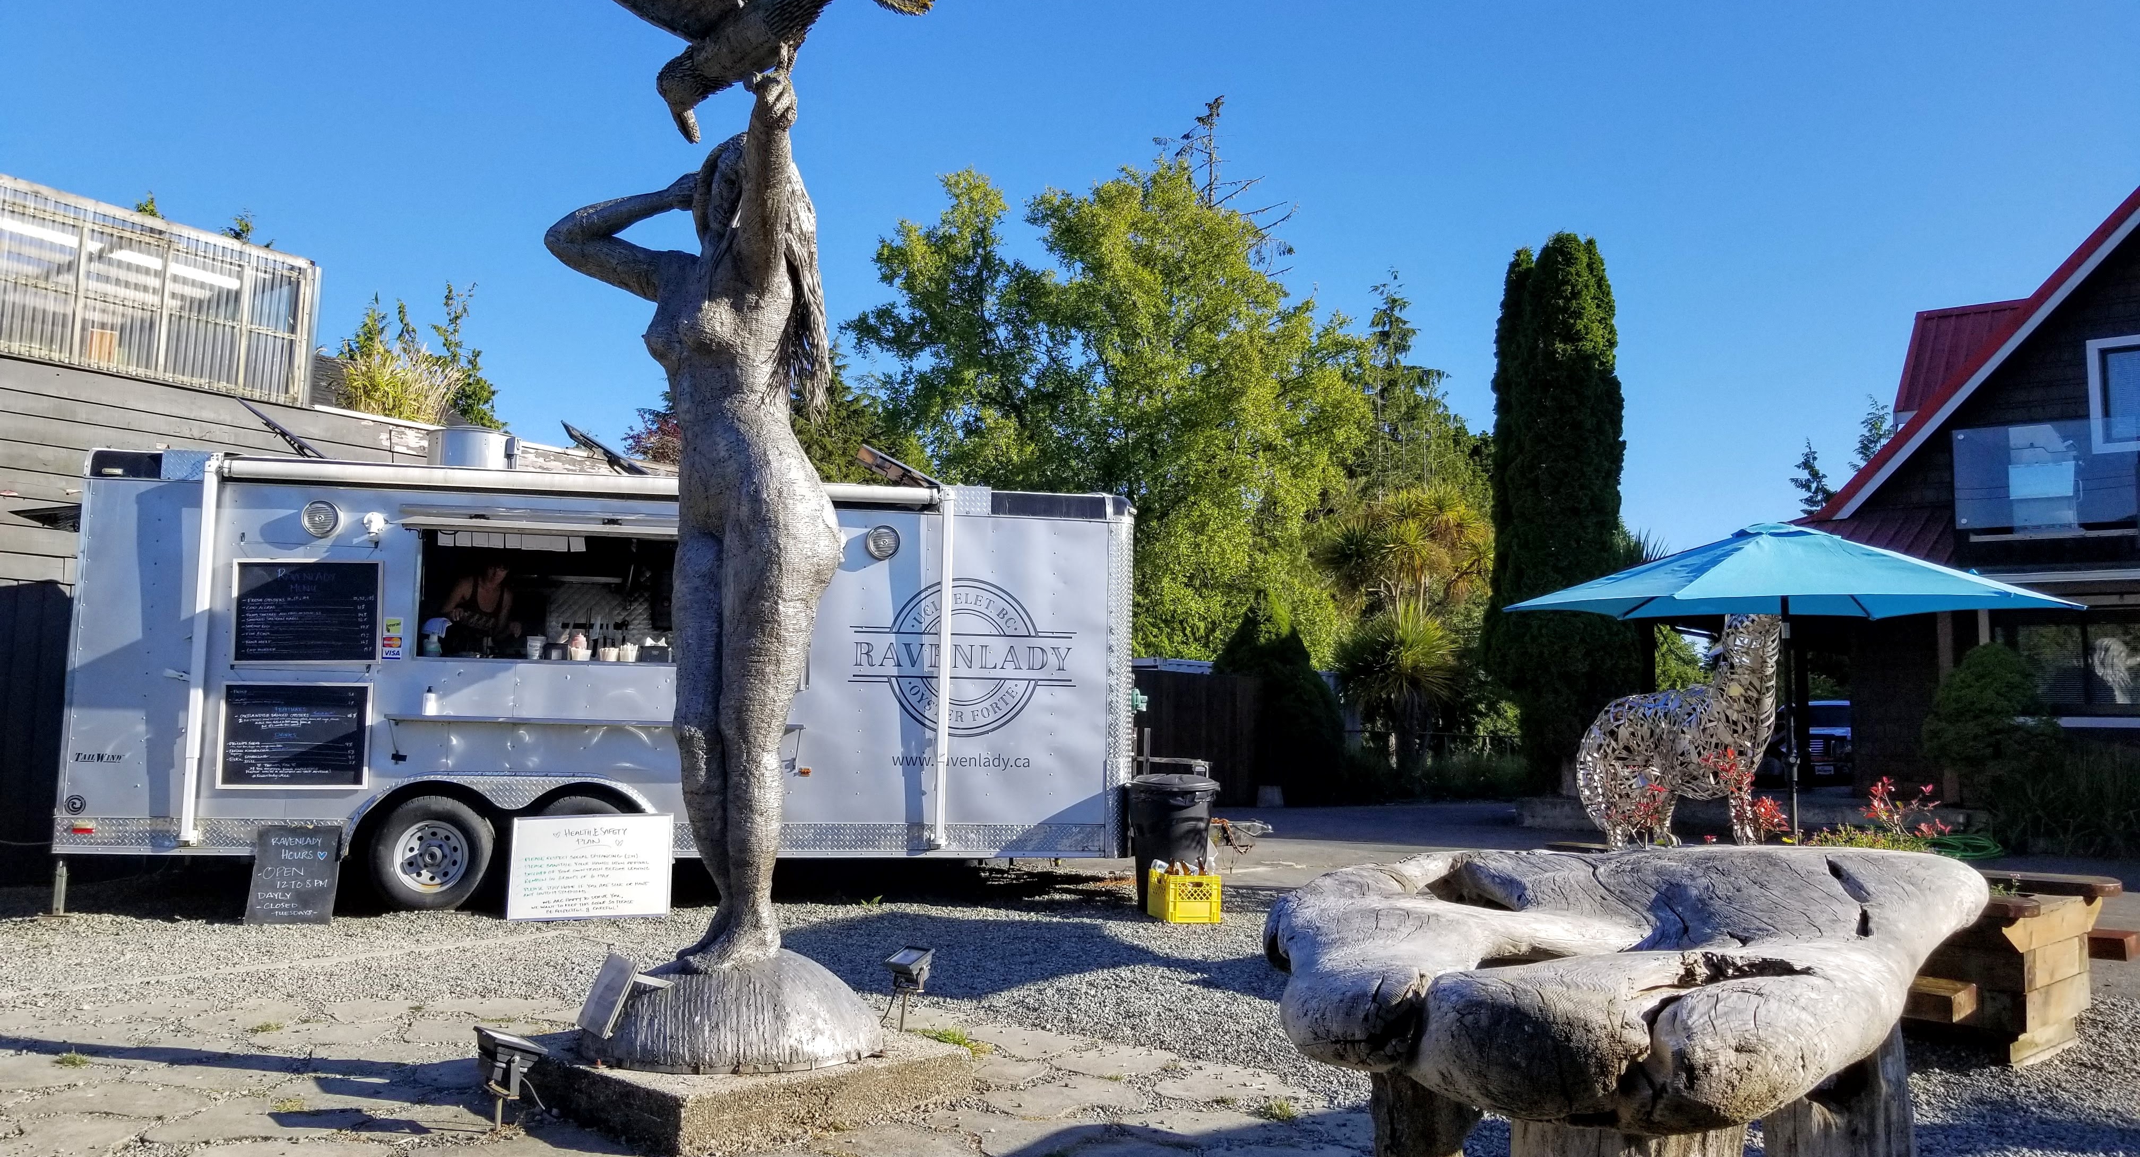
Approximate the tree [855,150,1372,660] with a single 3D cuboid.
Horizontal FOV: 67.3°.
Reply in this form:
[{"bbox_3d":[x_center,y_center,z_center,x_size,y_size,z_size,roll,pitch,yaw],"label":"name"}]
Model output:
[{"bbox_3d":[0.675,-1.906,26.578,8.700,10.628,7.500,0,-5,0],"label":"tree"}]

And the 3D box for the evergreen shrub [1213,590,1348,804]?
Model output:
[{"bbox_3d":[2.600,1.468,19.894,1.700,2.675,1.700,0,-5,0],"label":"evergreen shrub"}]

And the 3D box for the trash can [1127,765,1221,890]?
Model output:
[{"bbox_3d":[0.620,1.626,9.716,0.600,0.850,0.600,0,-5,0],"label":"trash can"}]

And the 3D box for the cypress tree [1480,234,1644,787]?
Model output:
[{"bbox_3d":[6.361,-0.875,20.712,2.150,7.251,2.000,0,-5,0],"label":"cypress tree"}]

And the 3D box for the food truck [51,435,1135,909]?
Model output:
[{"bbox_3d":[-2.873,0.691,10.922,6.100,2.750,2.500,2,-6,-11],"label":"food truck"}]

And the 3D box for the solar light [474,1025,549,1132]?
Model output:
[{"bbox_3d":[-1.741,1.557,4.987,0.170,0.322,0.200,4,-6,-41],"label":"solar light"}]

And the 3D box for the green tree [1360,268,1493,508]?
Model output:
[{"bbox_3d":[7.151,-1.189,32.593,3.400,9.740,3.400,0,-5,0],"label":"green tree"}]

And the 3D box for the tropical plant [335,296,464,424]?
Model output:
[{"bbox_3d":[-6.254,-2.024,14.951,1.200,1.244,1.100,0,-5,0],"label":"tropical plant"}]

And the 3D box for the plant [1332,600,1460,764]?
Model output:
[{"bbox_3d":[4.261,1.434,20.909,1.700,2.286,1.700,0,-5,0],"label":"plant"}]

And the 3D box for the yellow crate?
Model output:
[{"bbox_3d":[0.678,1.886,9.511,0.330,0.280,0.350,2,-5,-14],"label":"yellow crate"}]

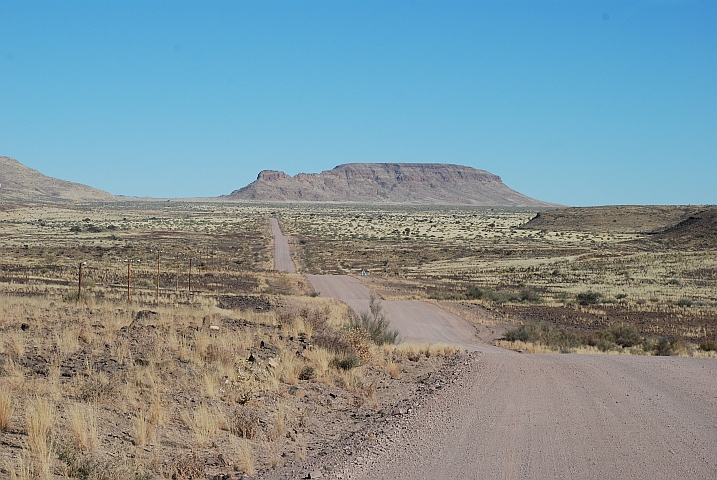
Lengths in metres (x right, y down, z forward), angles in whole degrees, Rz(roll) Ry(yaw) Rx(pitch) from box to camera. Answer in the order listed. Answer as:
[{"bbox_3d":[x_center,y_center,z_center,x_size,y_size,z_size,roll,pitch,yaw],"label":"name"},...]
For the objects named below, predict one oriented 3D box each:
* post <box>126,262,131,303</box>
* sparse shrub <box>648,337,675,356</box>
[{"bbox_3d":[-6.069,1.136,49.000,0.060,1.200,0.060,0,1,0],"label":"post"},{"bbox_3d":[8.823,3.101,54.000,0.760,0.600,0.700,0,1,0],"label":"sparse shrub"}]

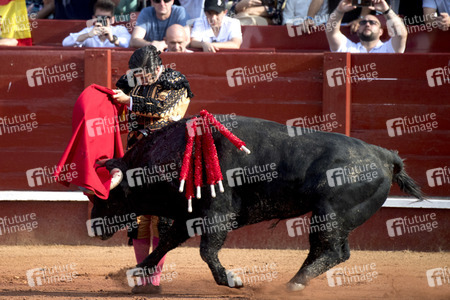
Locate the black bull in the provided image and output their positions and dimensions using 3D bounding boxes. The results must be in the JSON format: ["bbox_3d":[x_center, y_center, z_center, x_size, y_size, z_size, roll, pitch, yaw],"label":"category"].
[{"bbox_3d":[0.209,0.348,33.150,2.200,1.160,0.660,0,6,5],"label":"black bull"}]

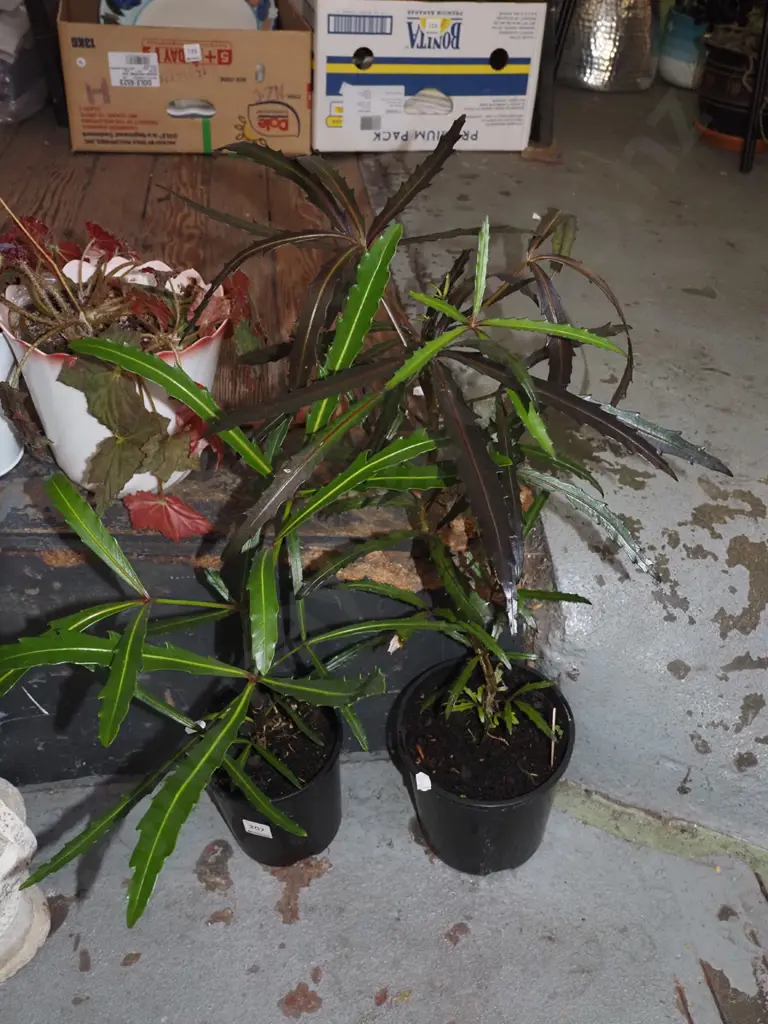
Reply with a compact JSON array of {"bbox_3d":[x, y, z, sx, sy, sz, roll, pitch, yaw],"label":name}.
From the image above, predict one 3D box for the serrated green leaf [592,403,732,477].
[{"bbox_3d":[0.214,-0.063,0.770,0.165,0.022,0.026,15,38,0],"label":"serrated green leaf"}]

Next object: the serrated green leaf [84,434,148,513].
[{"bbox_3d":[-0.246,-0.035,0.870,0.060,0.070,0.026,11,28,5],"label":"serrated green leaf"}]

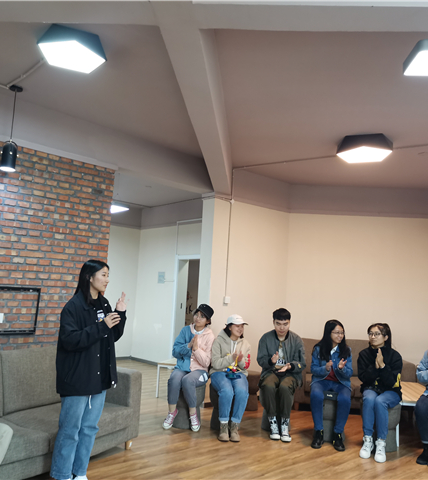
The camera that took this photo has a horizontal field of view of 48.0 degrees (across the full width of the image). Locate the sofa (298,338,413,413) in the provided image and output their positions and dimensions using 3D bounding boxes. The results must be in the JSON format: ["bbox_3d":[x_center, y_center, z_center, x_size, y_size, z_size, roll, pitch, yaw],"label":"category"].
[{"bbox_3d":[1.856,1.821,6.460,1.700,0.870,0.750,3,-6,5],"label":"sofa"}]

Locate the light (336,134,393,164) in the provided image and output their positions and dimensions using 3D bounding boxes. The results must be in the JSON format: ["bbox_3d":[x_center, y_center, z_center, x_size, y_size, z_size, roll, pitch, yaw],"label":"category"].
[{"bbox_3d":[1.590,-0.961,5.065,0.570,0.140,0.560,3,-6,5],"label":"light"}]

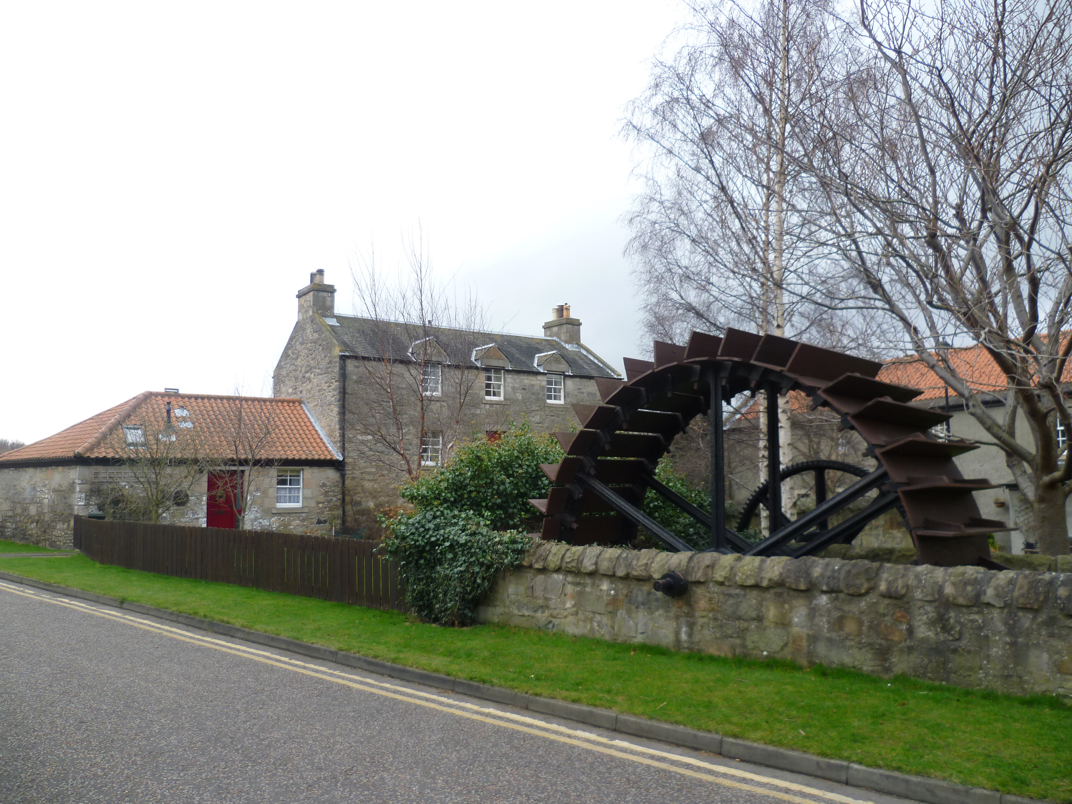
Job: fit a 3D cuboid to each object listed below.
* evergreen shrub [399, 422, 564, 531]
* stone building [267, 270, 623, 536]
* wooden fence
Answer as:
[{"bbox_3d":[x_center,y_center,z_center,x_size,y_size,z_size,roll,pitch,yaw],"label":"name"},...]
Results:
[{"bbox_3d":[-0.490,1.600,12.908,2.100,2.550,2.500,-5,-7,42],"label":"evergreen shrub"},{"bbox_3d":[-3.354,0.127,34.827,12.500,9.400,6.500,3,-6,-36],"label":"stone building"},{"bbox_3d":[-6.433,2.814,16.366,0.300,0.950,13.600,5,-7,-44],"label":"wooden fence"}]

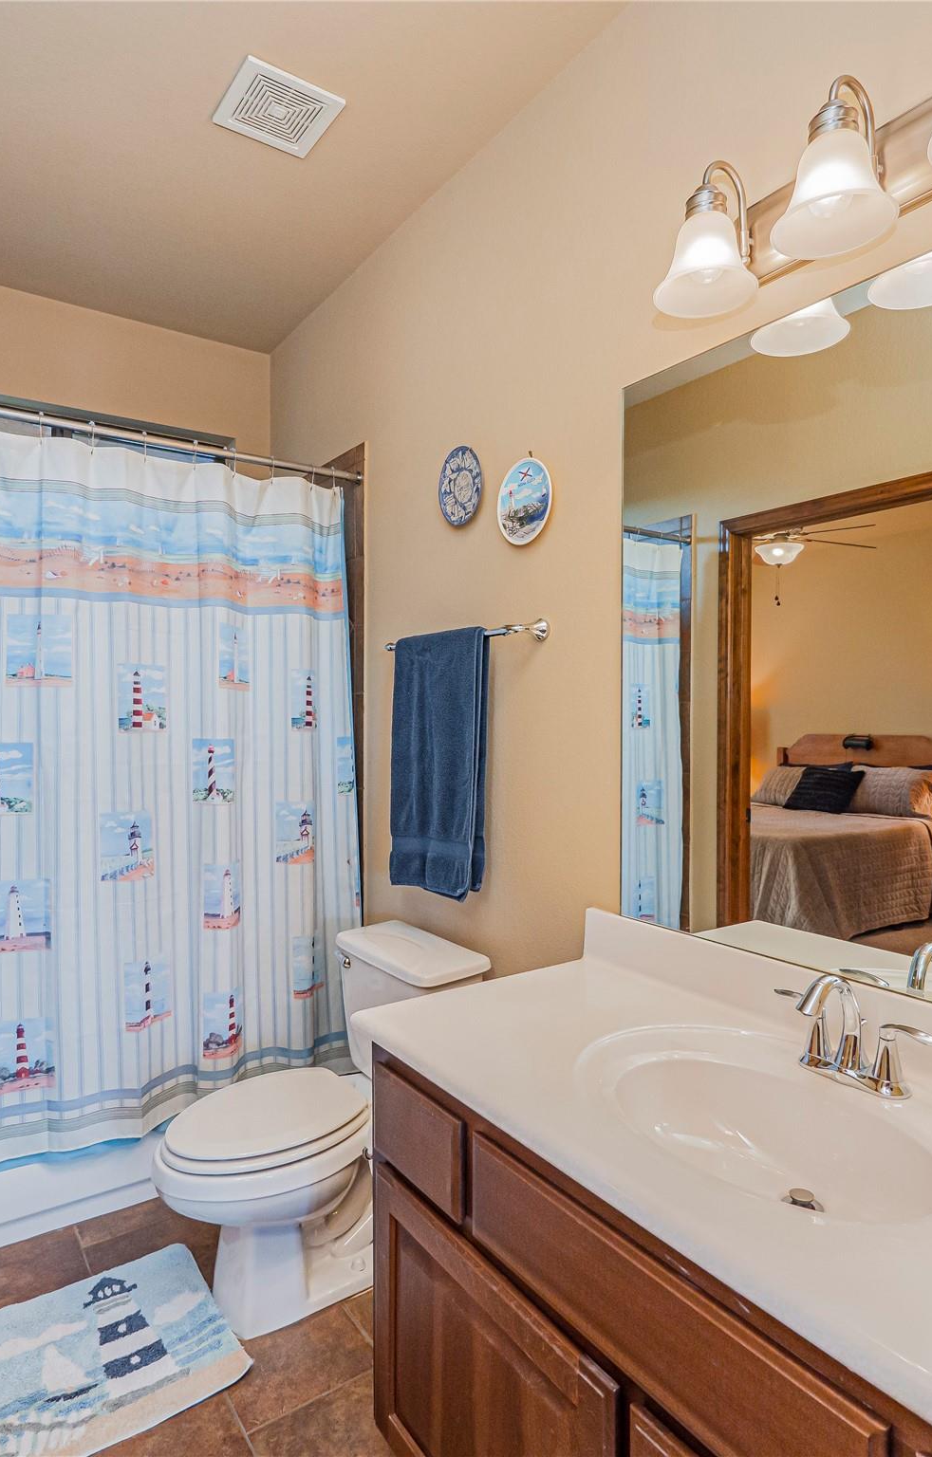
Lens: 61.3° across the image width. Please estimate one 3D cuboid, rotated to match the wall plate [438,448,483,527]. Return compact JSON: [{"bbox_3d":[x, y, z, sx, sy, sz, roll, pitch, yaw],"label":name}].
[{"bbox_3d":[-0.008,-0.625,2.038,0.025,0.205,0.200,0,1,-36],"label":"wall plate"}]

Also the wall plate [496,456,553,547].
[{"bbox_3d":[0.141,-0.526,1.831,0.025,0.200,0.195,0,1,-36],"label":"wall plate"}]

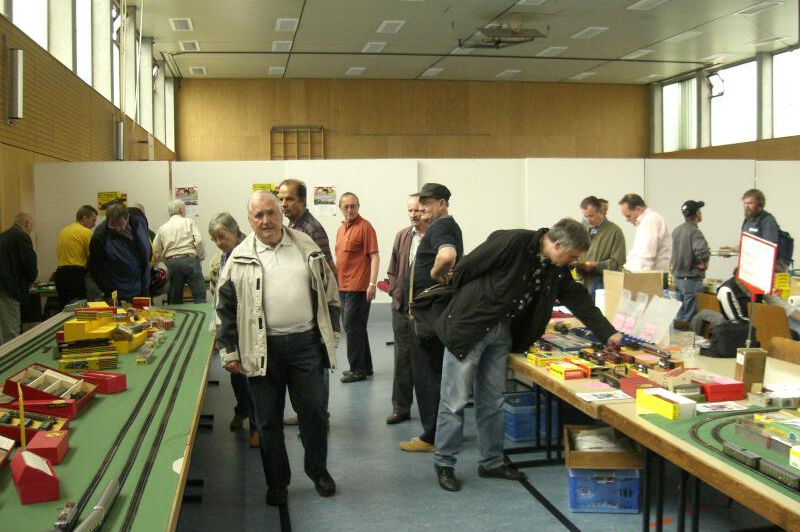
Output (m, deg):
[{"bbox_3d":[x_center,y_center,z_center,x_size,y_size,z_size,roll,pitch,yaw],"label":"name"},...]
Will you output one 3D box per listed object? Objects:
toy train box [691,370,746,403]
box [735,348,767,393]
[{"bbox_3d":[1.408,0.551,4.068,0.178,0.082,0.340,-2,4,-13],"label":"toy train box"},{"bbox_3d":[1.638,0.490,4.081,0.103,0.197,0.083,-1,4,-1],"label":"box"}]

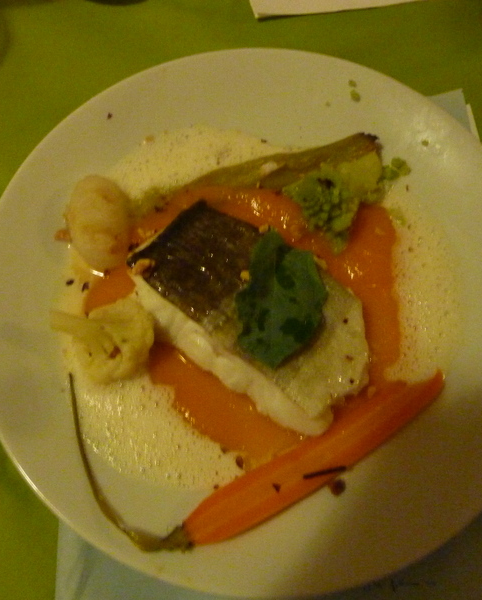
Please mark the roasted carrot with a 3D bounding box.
[{"bbox_3d":[0.031,0.070,0.249,0.138,0.018,0.021,-29,73,-6],"label":"roasted carrot"}]

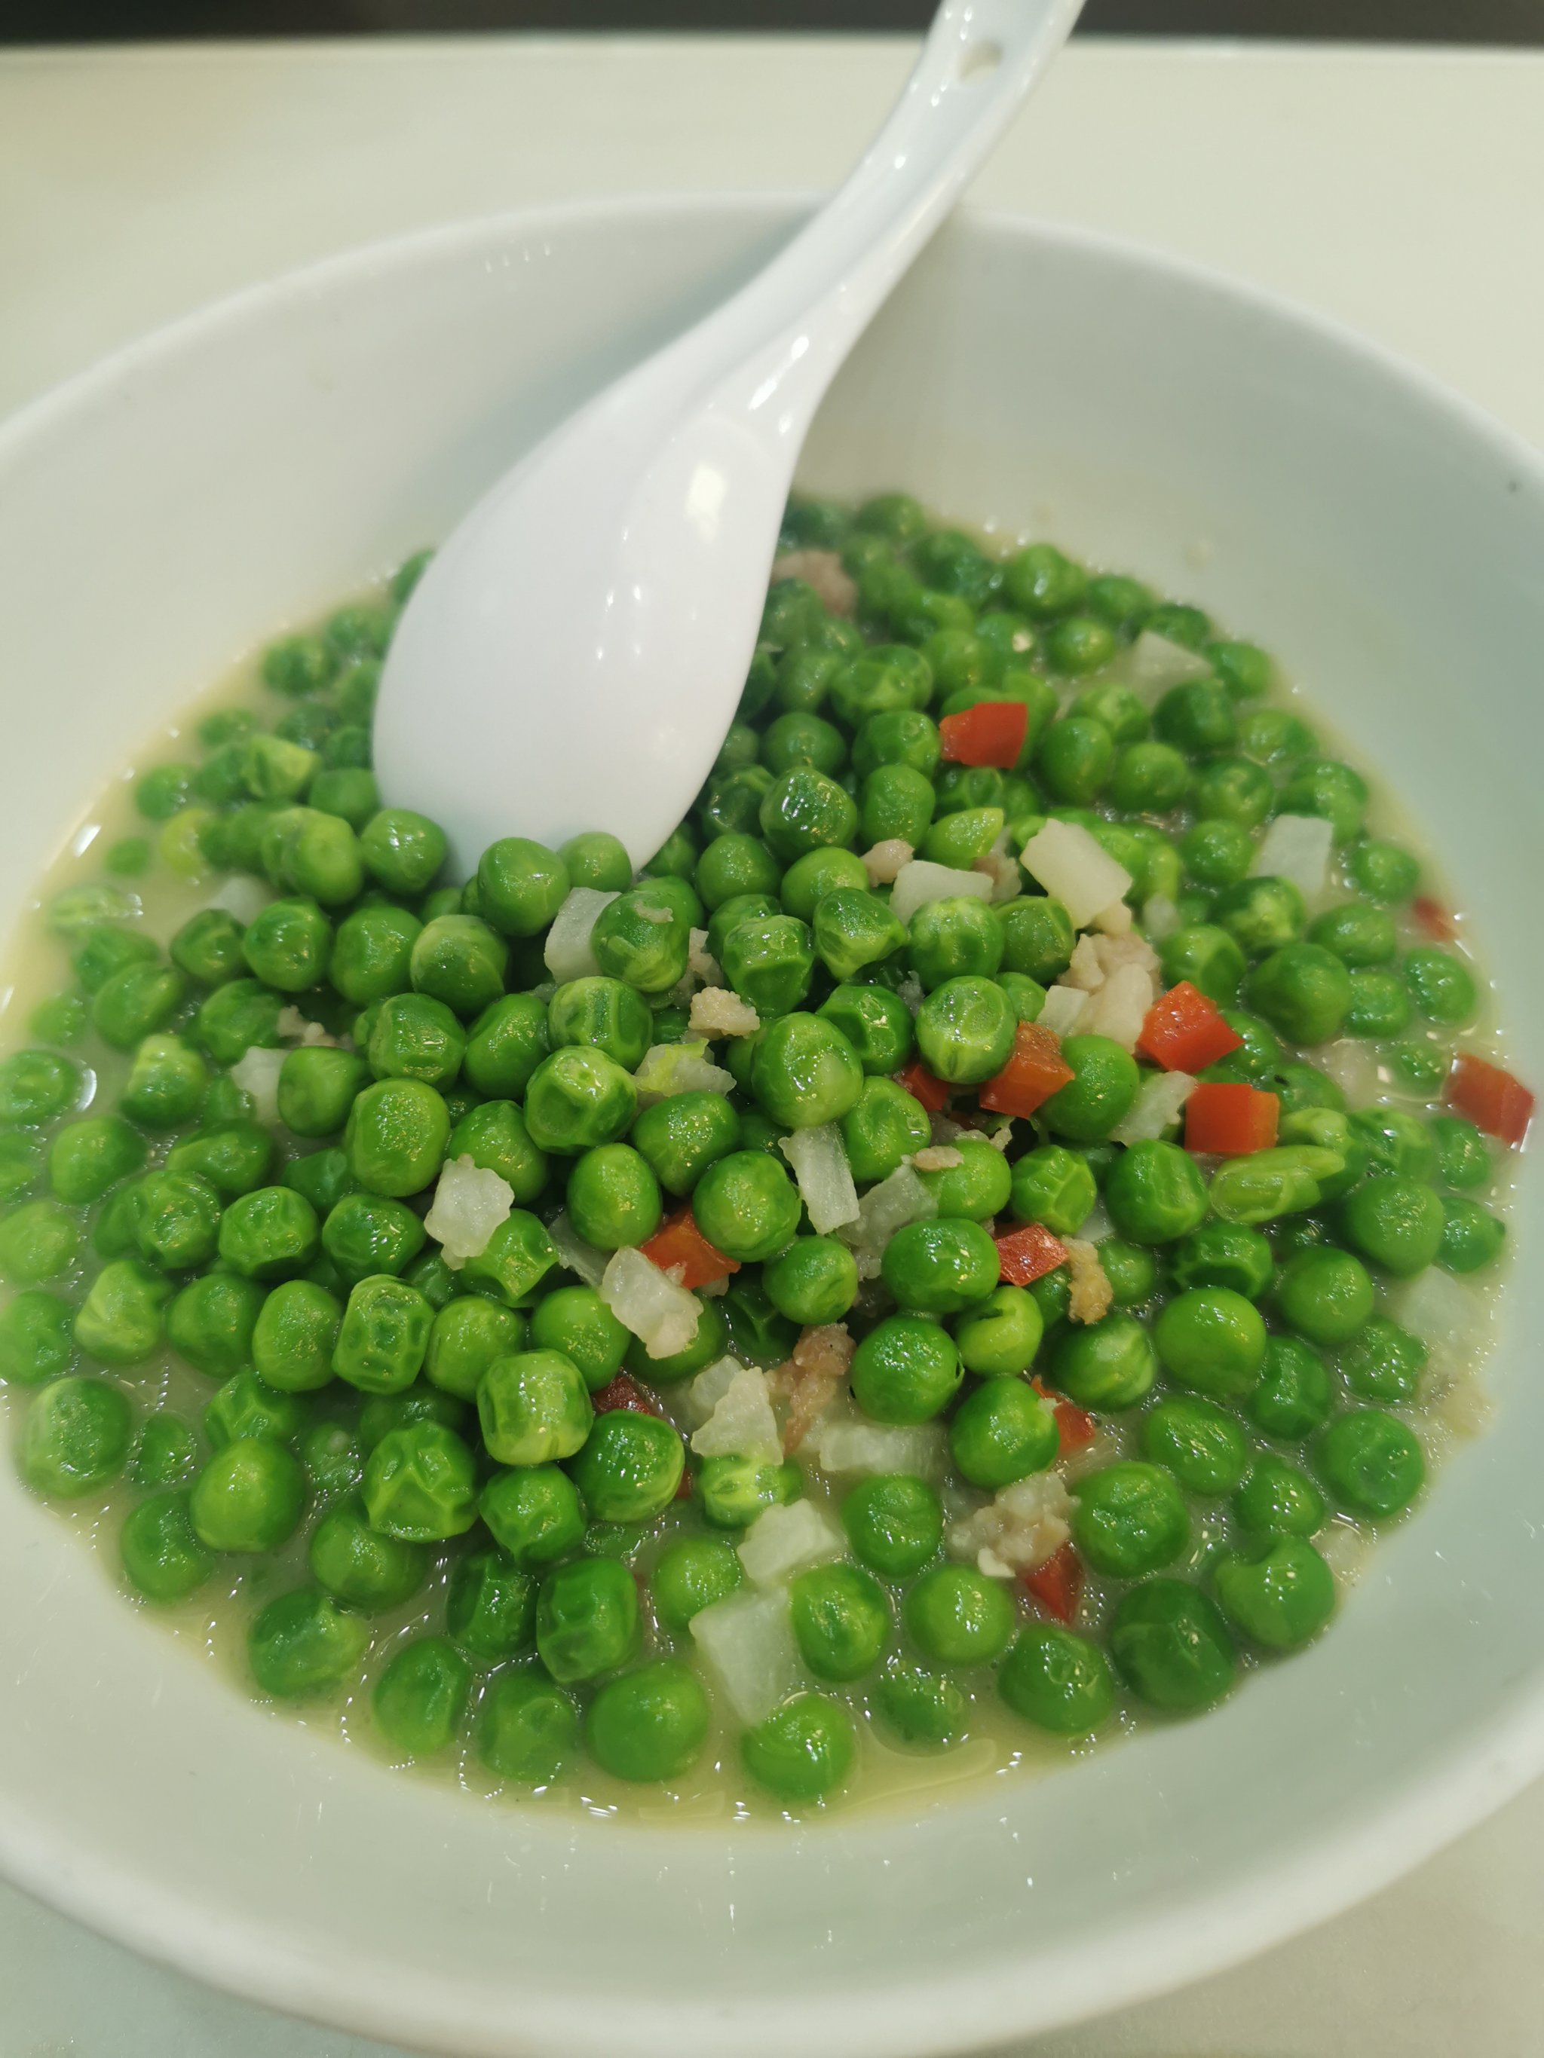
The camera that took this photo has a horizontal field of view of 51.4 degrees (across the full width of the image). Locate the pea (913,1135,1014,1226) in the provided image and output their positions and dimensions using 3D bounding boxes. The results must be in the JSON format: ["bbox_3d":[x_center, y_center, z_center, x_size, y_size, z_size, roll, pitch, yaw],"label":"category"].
[{"bbox_3d":[0.018,0.014,0.149,0.008,0.008,0.008,-1,58,0],"label":"pea"}]

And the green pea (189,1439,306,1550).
[{"bbox_3d":[-0.046,0.041,0.140,0.009,0.009,0.010,0,58,0],"label":"green pea"}]

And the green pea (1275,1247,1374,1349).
[{"bbox_3d":[0.050,0.024,0.145,0.009,0.009,0.009,-1,58,0],"label":"green pea"}]

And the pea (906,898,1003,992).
[{"bbox_3d":[0.017,-0.008,0.153,0.009,0.009,0.009,-1,58,0],"label":"pea"}]

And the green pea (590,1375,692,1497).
[{"bbox_3d":[-0.012,0.038,0.141,0.010,0.009,0.010,0,58,0],"label":"green pea"}]

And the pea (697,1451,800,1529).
[{"bbox_3d":[-0.002,0.040,0.142,0.009,0.009,0.009,-2,58,0],"label":"pea"}]

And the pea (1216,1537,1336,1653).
[{"bbox_3d":[0.043,0.049,0.139,0.010,0.009,0.010,0,58,0],"label":"pea"}]

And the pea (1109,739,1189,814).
[{"bbox_3d":[0.041,-0.028,0.175,0.009,0.008,0.009,0,58,0],"label":"pea"}]

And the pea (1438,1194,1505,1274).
[{"bbox_3d":[0.068,0.020,0.158,0.008,0.008,0.008,0,58,0],"label":"pea"}]

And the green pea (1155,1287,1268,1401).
[{"bbox_3d":[0.040,0.029,0.146,0.010,0.010,0.010,-1,58,0],"label":"green pea"}]

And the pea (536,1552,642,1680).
[{"bbox_3d":[-0.014,0.046,0.126,0.008,0.009,0.010,-1,58,0],"label":"pea"}]

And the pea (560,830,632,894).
[{"bbox_3d":[-0.019,-0.017,0.170,0.008,0.008,0.008,0,58,0],"label":"pea"}]

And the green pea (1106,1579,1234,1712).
[{"bbox_3d":[0.033,0.050,0.131,0.010,0.010,0.011,0,58,0],"label":"green pea"}]

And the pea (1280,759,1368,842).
[{"bbox_3d":[0.063,-0.026,0.183,0.010,0.010,0.010,-1,58,0],"label":"pea"}]

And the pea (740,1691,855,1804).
[{"bbox_3d":[0.002,0.057,0.126,0.009,0.009,0.008,-1,58,0],"label":"pea"}]

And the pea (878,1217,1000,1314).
[{"bbox_3d":[0.014,0.020,0.136,0.010,0.009,0.009,-1,58,0],"label":"pea"}]

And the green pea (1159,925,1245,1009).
[{"bbox_3d":[0.043,-0.006,0.161,0.009,0.009,0.009,0,58,0],"label":"green pea"}]

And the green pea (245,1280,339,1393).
[{"bbox_3d":[-0.043,0.028,0.145,0.008,0.010,0.010,-1,58,0],"label":"green pea"}]

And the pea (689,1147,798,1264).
[{"bbox_3d":[-0.002,0.015,0.135,0.009,0.009,0.010,-1,58,0],"label":"pea"}]

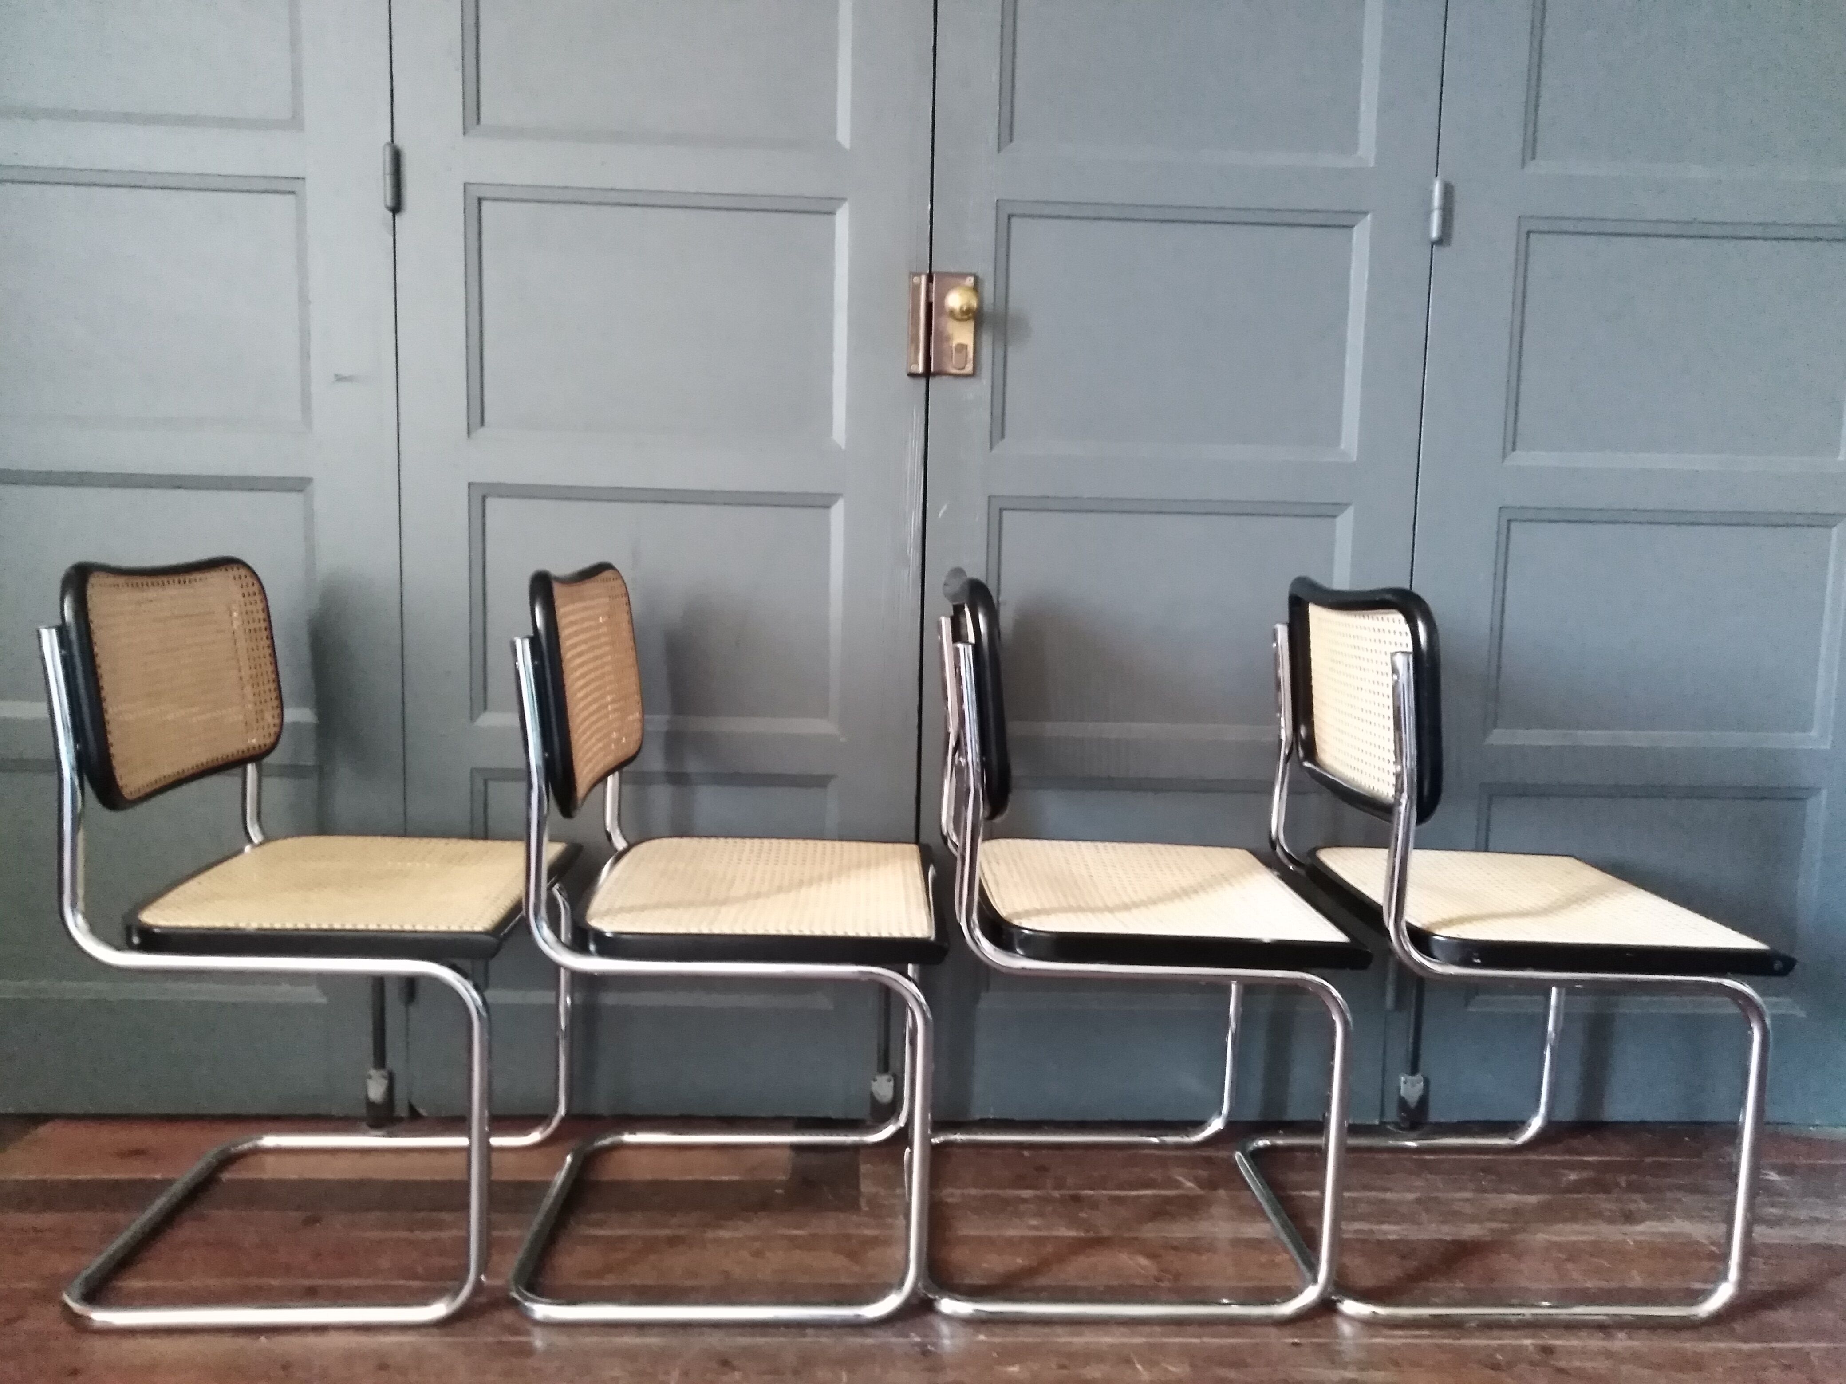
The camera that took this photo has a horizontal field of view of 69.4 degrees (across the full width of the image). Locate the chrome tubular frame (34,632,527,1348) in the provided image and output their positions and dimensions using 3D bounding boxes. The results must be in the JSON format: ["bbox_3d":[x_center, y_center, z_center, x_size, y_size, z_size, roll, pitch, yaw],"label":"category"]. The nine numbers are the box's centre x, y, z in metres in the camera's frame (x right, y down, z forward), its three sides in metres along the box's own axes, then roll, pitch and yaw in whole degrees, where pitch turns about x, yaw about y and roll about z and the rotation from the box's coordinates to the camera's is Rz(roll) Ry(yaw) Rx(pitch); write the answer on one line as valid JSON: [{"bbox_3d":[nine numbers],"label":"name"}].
[{"bbox_3d":[-0.721,0.293,1.643,0.491,0.766,0.465,1,6,-3],"label":"chrome tubular frame"}]

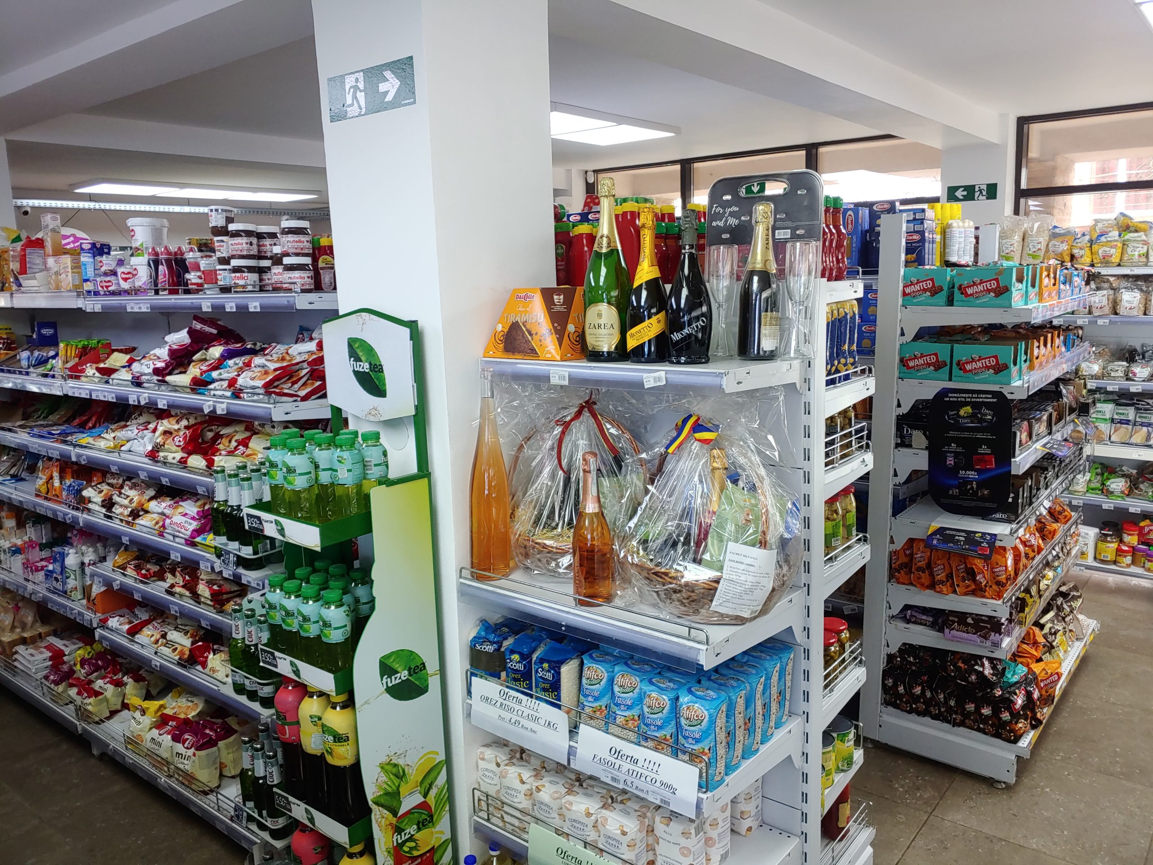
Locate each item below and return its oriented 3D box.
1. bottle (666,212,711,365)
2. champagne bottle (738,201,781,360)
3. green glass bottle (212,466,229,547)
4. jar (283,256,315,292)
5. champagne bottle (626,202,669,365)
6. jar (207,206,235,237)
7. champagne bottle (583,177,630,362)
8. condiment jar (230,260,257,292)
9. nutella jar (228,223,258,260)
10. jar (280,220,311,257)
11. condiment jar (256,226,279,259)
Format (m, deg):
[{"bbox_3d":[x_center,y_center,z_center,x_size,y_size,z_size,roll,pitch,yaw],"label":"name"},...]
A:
[{"bbox_3d":[0.227,-0.295,1.685,0.092,0.305,0.092,-1,10,8],"label":"bottle"},{"bbox_3d":[0.378,-0.312,1.730,0.087,0.318,0.087,-2,10,0],"label":"champagne bottle"},{"bbox_3d":[-0.963,0.215,2.270,0.067,0.249,0.067,5,13,36],"label":"green glass bottle"},{"bbox_3d":[-0.790,-0.447,2.370,0.088,0.099,0.077,-7,11,-22],"label":"jar"},{"bbox_3d":[0.150,-0.309,1.745,0.089,0.317,0.089,0,11,15],"label":"champagne bottle"},{"bbox_3d":[-1.083,-0.642,2.540,0.086,0.097,0.076,4,12,32],"label":"jar"},{"bbox_3d":[0.068,-0.354,1.820,0.103,0.391,0.103,0,10,12],"label":"champagne bottle"},{"bbox_3d":[-0.994,-0.470,2.500,0.086,0.097,0.075,-2,10,4],"label":"condiment jar"},{"bbox_3d":[-0.995,-0.569,2.490,0.088,0.102,0.077,-7,11,-25],"label":"nutella jar"},{"bbox_3d":[-0.796,-0.550,2.370,0.088,0.100,0.077,-7,11,-22],"label":"jar"},{"bbox_3d":[-0.966,-0.591,2.600,0.088,0.100,0.077,-7,11,-24],"label":"condiment jar"}]

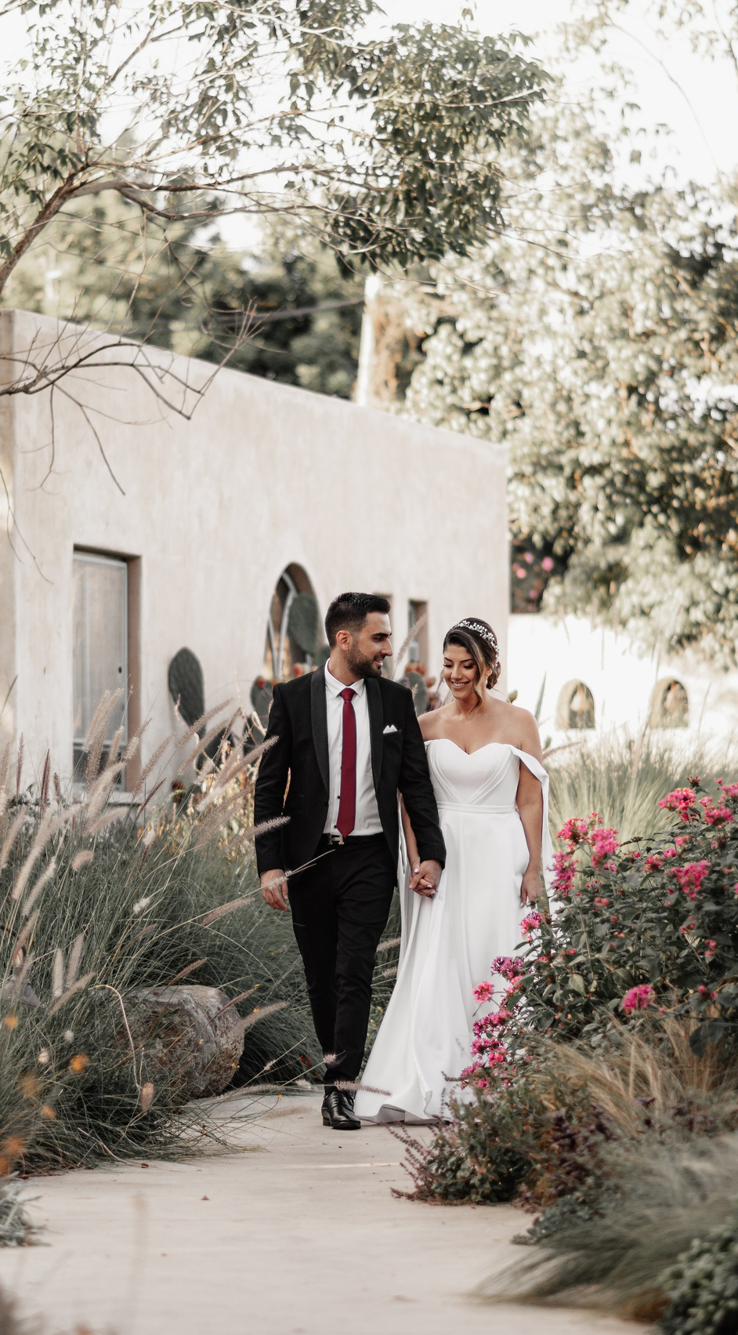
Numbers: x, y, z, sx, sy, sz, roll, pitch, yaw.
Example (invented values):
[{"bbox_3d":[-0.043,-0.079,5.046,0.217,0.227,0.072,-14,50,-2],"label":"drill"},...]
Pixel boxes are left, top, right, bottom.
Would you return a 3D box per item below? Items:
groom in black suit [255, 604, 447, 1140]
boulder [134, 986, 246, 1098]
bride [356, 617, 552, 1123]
[{"bbox_3d":[-0.070,0.655,15.967,0.640,1.790,0.480,0,-2,-3],"label":"groom in black suit"},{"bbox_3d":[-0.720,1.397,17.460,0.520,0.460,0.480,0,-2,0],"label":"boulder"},{"bbox_3d":[0.300,0.699,16.185,0.660,1.720,0.620,0,-2,11],"label":"bride"}]

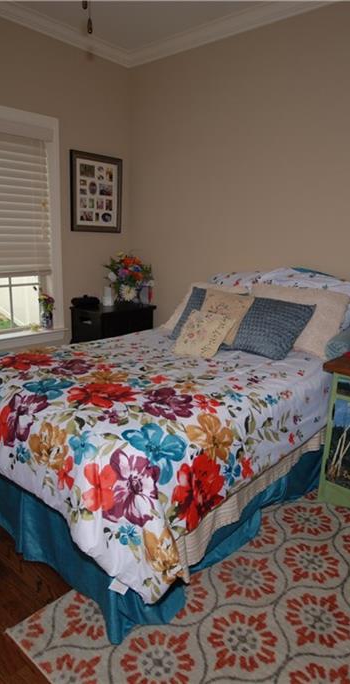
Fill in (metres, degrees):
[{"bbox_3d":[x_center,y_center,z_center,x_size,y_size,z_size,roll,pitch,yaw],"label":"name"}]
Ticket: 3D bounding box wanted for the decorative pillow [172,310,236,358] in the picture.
[{"bbox_3d":[0.171,-0.042,2.553,0.290,0.090,0.300,11,60,34],"label":"decorative pillow"}]

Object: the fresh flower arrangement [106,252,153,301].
[{"bbox_3d":[-0.397,-0.557,3.796,0.390,0.460,0.370,2,13,0],"label":"fresh flower arrangement"}]

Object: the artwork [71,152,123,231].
[{"bbox_3d":[-0.656,-1.272,3.680,0.030,0.635,0.550,13,17,39],"label":"artwork"}]

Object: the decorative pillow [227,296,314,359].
[{"bbox_3d":[0.587,-0.103,2.689,0.435,0.140,0.460,13,56,40],"label":"decorative pillow"}]

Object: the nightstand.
[{"bbox_3d":[-0.539,0.065,3.902,0.400,0.770,0.610,13,17,39],"label":"nightstand"}]

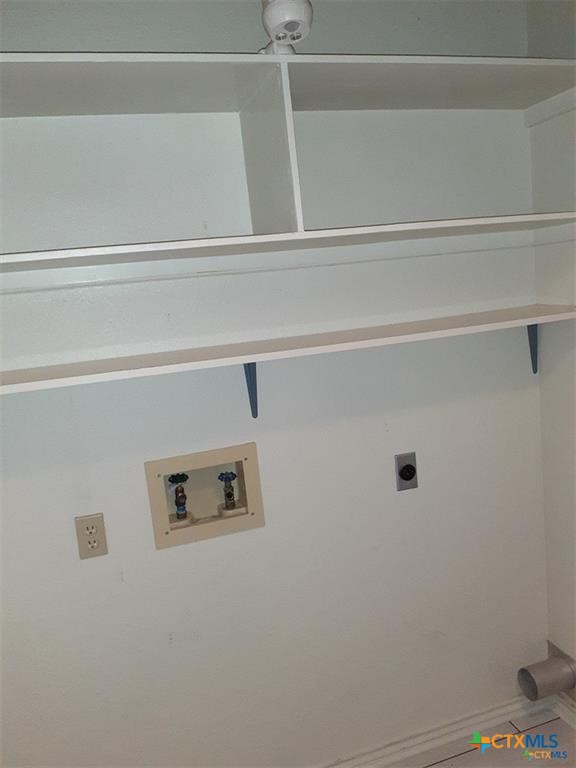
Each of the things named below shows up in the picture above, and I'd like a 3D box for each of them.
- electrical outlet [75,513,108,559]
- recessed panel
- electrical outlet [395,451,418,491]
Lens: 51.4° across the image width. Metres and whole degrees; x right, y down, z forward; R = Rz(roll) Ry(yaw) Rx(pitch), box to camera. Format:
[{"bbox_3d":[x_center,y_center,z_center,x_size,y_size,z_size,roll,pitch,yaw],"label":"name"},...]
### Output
[{"bbox_3d":[-0.511,0.398,1.561,0.070,0.115,0.012,-8,10,-16],"label":"electrical outlet"},{"bbox_3d":[-0.234,0.301,1.683,0.305,0.246,0.090,-8,10,-16],"label":"recessed panel"},{"bbox_3d":[0.363,0.269,1.822,0.070,0.114,0.016,-8,10,-16],"label":"electrical outlet"}]

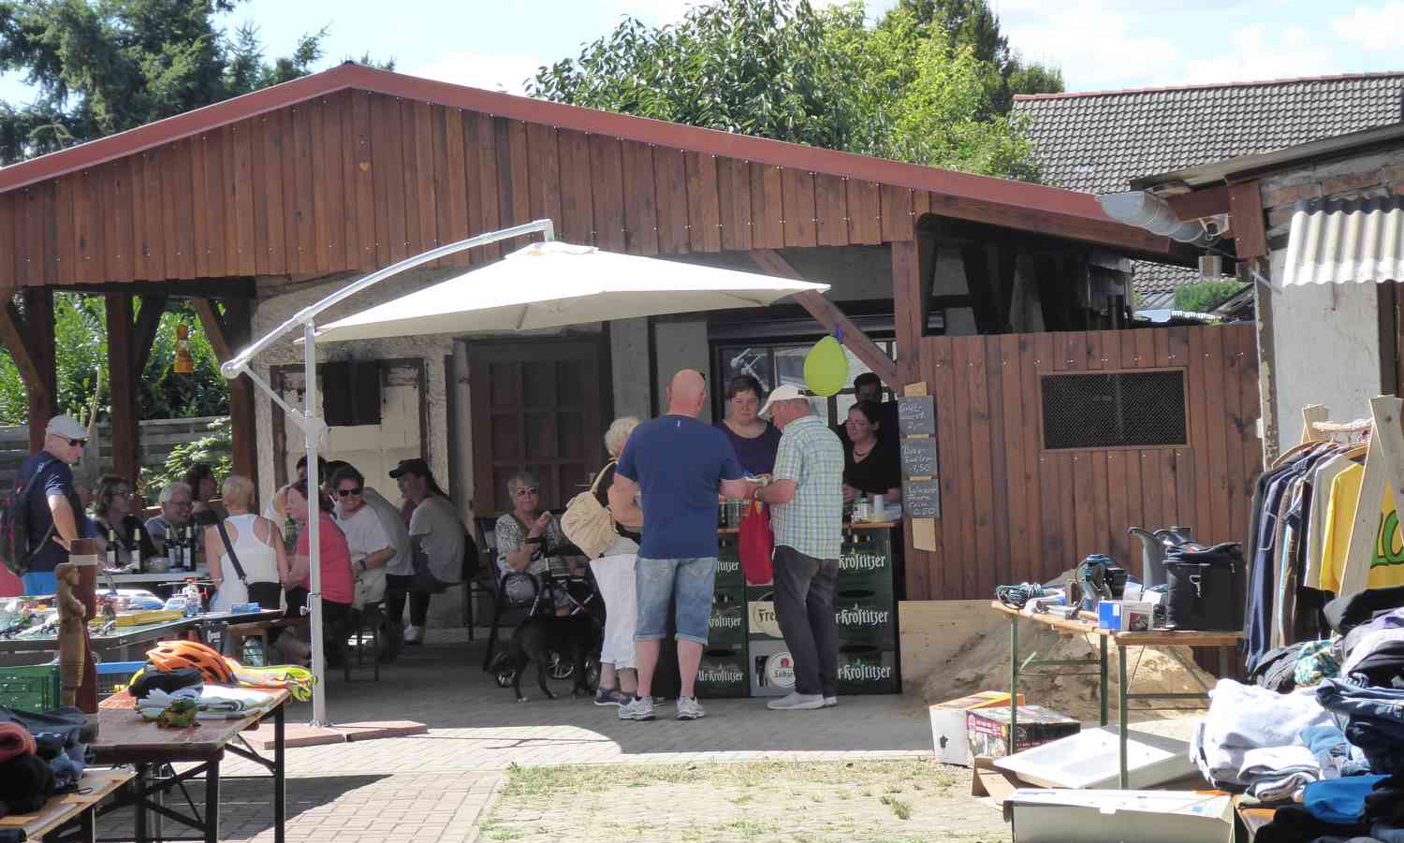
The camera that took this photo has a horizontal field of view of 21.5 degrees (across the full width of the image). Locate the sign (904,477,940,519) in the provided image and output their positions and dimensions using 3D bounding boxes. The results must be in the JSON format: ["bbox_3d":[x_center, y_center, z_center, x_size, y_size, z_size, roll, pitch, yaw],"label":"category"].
[{"bbox_3d":[1.150,0.402,19.300,0.183,0.208,0.020,-2,1,0],"label":"sign"}]

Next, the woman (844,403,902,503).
[{"bbox_3d":[0.901,0.649,19.750,0.480,1.530,0.400,-2,1,12],"label":"woman"}]

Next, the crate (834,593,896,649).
[{"bbox_3d":[0.862,1.085,20.250,0.400,0.300,0.300,-1,1,0],"label":"crate"}]

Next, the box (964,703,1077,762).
[{"bbox_3d":[1.452,1.455,16.620,0.345,0.240,0.550,-1,1,-15],"label":"box"}]

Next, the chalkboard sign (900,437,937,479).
[{"bbox_3d":[1.180,0.192,20.050,0.200,0.215,0.015,-2,1,9],"label":"chalkboard sign"}]

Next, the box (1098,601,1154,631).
[{"bbox_3d":[1.655,0.763,14.500,0.140,0.112,0.150,-2,1,-27],"label":"box"}]

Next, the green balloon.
[{"bbox_3d":[0.646,-0.292,19.250,0.225,0.310,0.225,-2,1,0],"label":"green balloon"}]

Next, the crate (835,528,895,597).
[{"bbox_3d":[0.793,0.686,19.150,0.400,0.290,0.300,-2,1,1],"label":"crate"}]

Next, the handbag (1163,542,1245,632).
[{"bbox_3d":[1.878,0.615,13.750,0.280,0.330,0.210,-2,1,-3],"label":"handbag"}]

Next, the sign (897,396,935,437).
[{"bbox_3d":[1.168,-0.032,20.050,0.200,0.215,0.015,-2,1,9],"label":"sign"}]

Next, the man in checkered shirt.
[{"bbox_3d":[0.519,0.655,19.500,0.420,1.700,0.500,-1,1,32],"label":"man in checkered shirt"}]

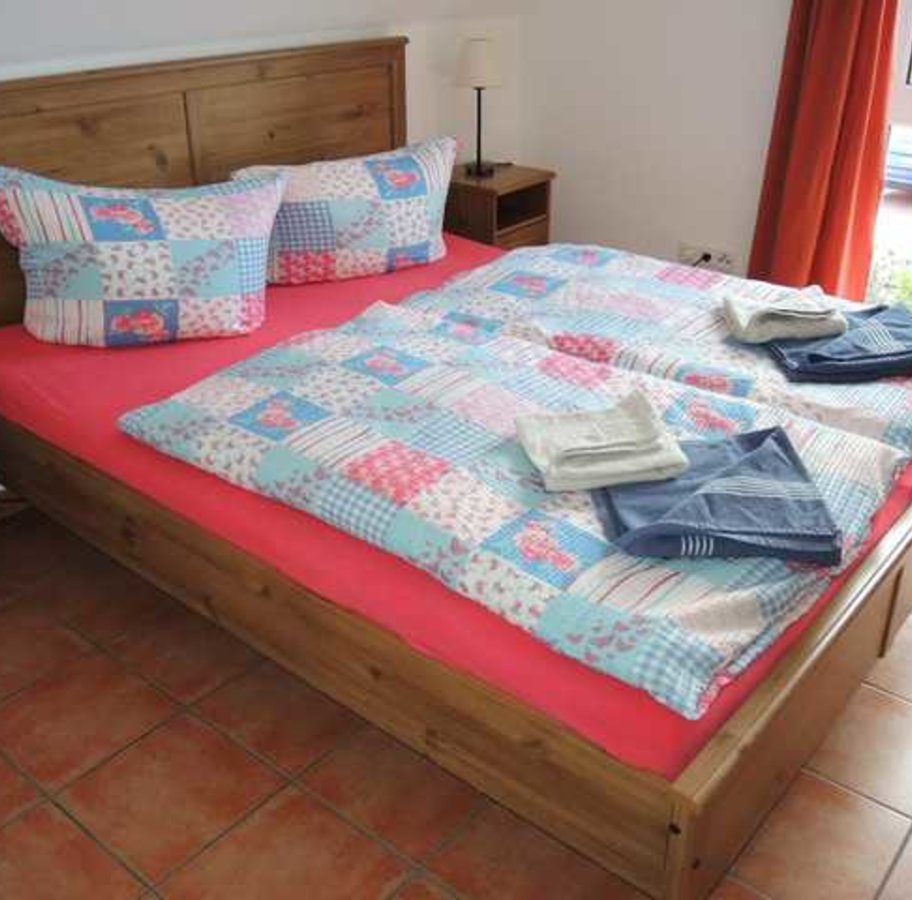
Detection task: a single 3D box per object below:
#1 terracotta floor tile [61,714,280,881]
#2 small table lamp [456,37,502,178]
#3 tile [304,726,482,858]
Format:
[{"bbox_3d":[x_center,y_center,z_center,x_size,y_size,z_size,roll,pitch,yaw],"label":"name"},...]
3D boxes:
[{"bbox_3d":[-0.516,0.620,1.765,0.308,0.010,0.308,20,33,35],"label":"terracotta floor tile"},{"bbox_3d":[0.088,-1.220,3.470,0.162,0.480,0.162,0,27,0],"label":"small table lamp"},{"bbox_3d":[-0.082,0.599,1.780,0.303,0.010,0.303,20,33,35],"label":"tile"}]

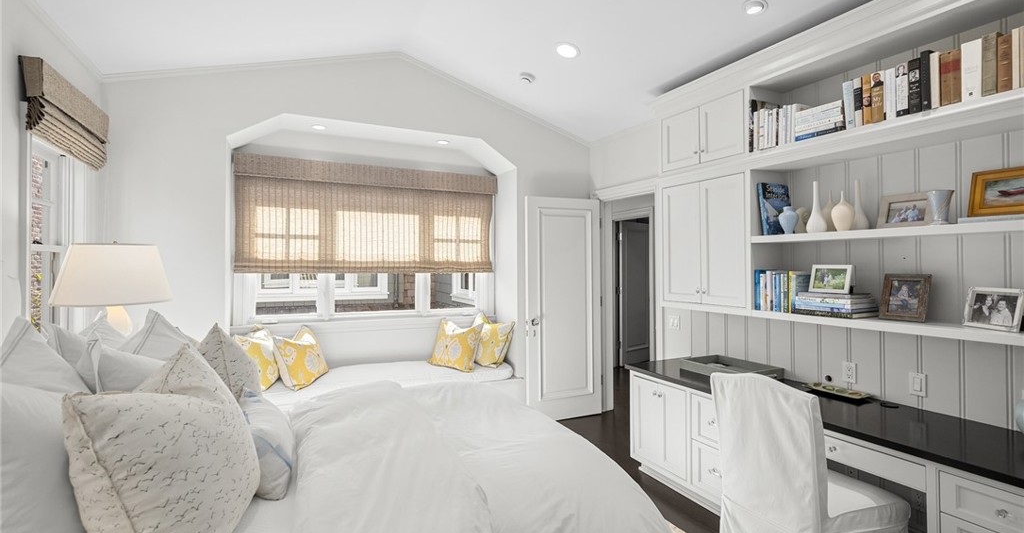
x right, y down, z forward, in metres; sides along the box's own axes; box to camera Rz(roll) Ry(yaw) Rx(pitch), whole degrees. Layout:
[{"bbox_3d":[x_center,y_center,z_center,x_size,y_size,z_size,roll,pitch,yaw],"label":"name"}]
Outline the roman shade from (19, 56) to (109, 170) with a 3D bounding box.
[{"bbox_3d":[-2.465,-0.800,2.550,0.095,0.370,0.910,0,0,-27],"label":"roman shade"}]

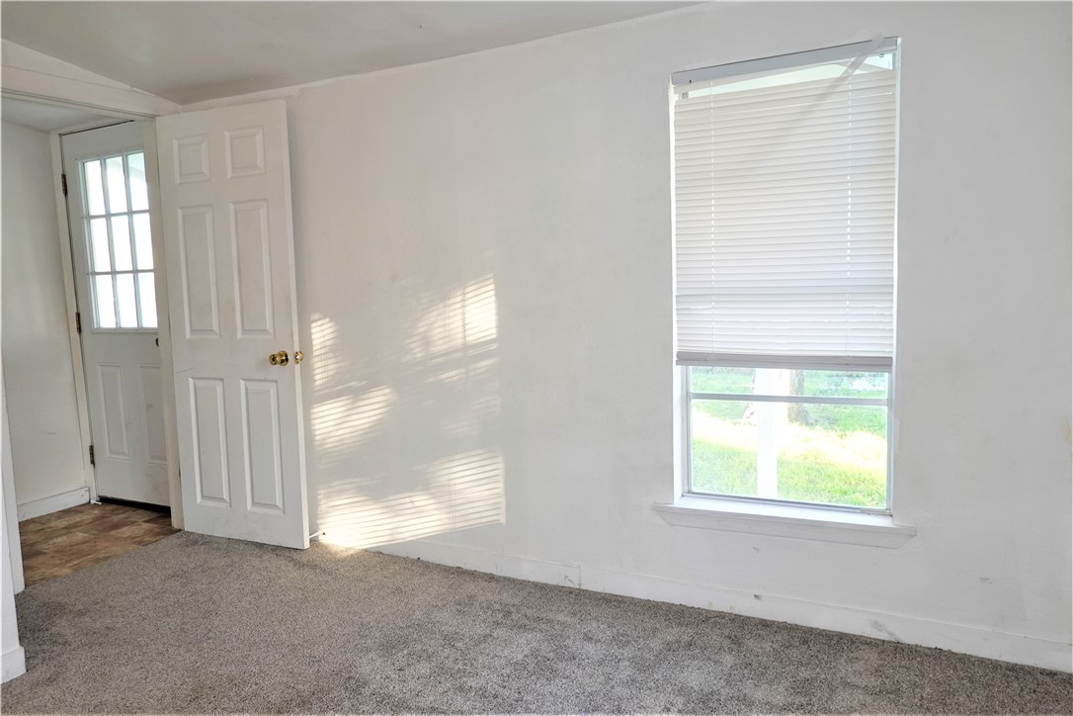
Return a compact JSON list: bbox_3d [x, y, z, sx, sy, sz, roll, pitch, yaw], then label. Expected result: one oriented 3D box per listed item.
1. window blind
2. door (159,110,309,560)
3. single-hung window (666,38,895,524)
[{"bbox_3d":[0.810,-0.470,2.399,0.702,1.023,0.042,1,5,26],"label":"window blind"},{"bbox_3d":[-1.449,-0.133,3.408,0.758,2.040,0.045,0,5,22],"label":"door"},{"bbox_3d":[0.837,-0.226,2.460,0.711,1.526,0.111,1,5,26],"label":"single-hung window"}]

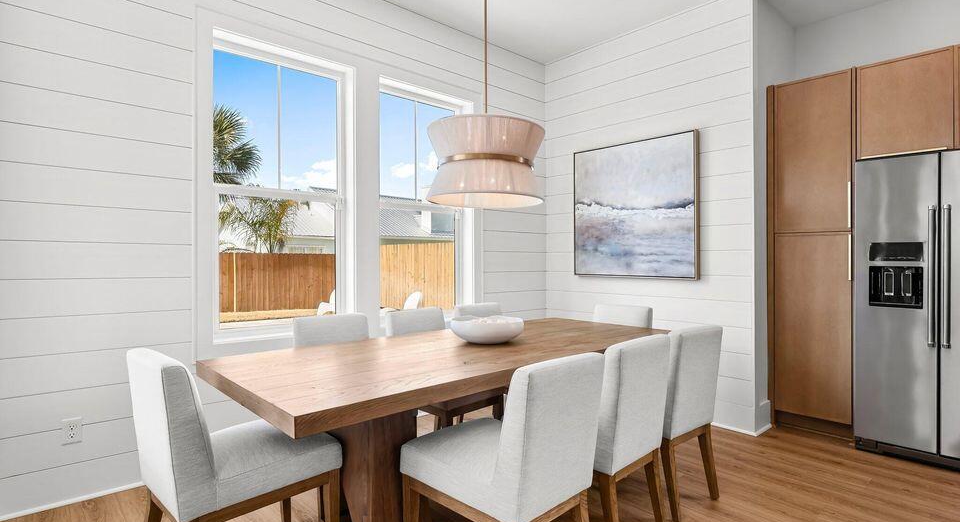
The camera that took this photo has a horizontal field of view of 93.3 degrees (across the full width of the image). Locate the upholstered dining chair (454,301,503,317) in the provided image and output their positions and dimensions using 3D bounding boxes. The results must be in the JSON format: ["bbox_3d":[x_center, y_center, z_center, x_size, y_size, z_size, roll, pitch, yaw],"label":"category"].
[{"bbox_3d":[0.186,0.735,3.140,0.425,0.850,0.590,0,0,-44],"label":"upholstered dining chair"}]

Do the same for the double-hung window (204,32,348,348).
[{"bbox_3d":[-1.262,-0.435,2.910,0.880,1.790,0.090,0,0,-40],"label":"double-hung window"}]

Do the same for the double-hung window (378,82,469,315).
[{"bbox_3d":[-0.450,-0.435,3.590,0.880,1.790,0.090,0,0,-40],"label":"double-hung window"}]

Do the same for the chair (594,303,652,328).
[{"bbox_3d":[0.800,0.735,3.010,0.590,0.850,0.425,0,0,-42],"label":"chair"}]

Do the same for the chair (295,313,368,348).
[{"bbox_3d":[-0.700,0.735,2.510,0.425,0.850,0.590,0,0,-44],"label":"chair"}]

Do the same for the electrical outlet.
[{"bbox_3d":[-1.972,0.826,2.196,0.074,0.118,0.010,0,0,-40],"label":"electrical outlet"}]

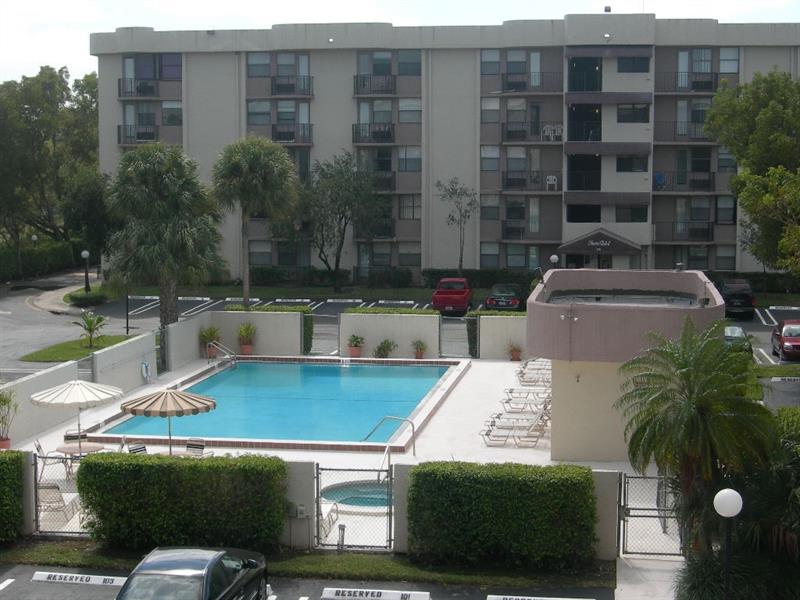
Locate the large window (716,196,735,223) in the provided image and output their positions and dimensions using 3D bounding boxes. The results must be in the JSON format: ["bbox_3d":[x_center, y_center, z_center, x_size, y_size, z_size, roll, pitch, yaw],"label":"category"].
[{"bbox_3d":[17.992,-4.973,77.865,1.040,1.488,0.150,1,6,9],"label":"large window"}]

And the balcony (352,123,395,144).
[{"bbox_3d":[-1.387,-9.078,77.120,2.208,1.185,1.300,1,7,9],"label":"balcony"}]

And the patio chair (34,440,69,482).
[{"bbox_3d":[-8.022,3.671,32.453,0.690,0.916,0.571,-2,6,-17],"label":"patio chair"}]

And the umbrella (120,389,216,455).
[{"bbox_3d":[-5.119,3.096,31.289,2.100,2.248,2.100,1,5,8],"label":"umbrella"}]

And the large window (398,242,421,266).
[{"bbox_3d":[0.597,-2.609,80.689,1.301,1.375,0.148,1,6,9],"label":"large window"}]

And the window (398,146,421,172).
[{"bbox_3d":[0.605,-7.989,79.858,1.293,1.436,0.150,1,5,9],"label":"window"}]

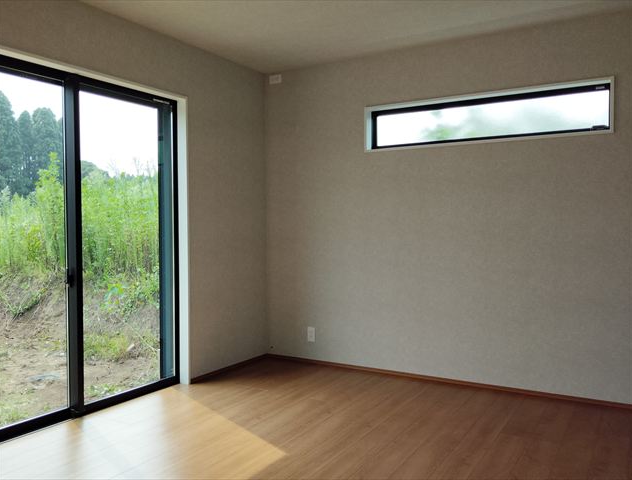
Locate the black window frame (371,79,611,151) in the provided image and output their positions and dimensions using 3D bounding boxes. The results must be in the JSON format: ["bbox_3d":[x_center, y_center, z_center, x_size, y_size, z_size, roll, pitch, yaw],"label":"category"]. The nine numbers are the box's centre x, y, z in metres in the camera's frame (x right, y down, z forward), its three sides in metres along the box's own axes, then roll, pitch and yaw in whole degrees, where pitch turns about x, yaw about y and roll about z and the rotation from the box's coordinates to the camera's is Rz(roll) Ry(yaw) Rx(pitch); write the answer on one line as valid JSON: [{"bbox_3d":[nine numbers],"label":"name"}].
[{"bbox_3d":[1.099,-0.823,3.664,1.610,0.295,0.080,1,2,31],"label":"black window frame"}]

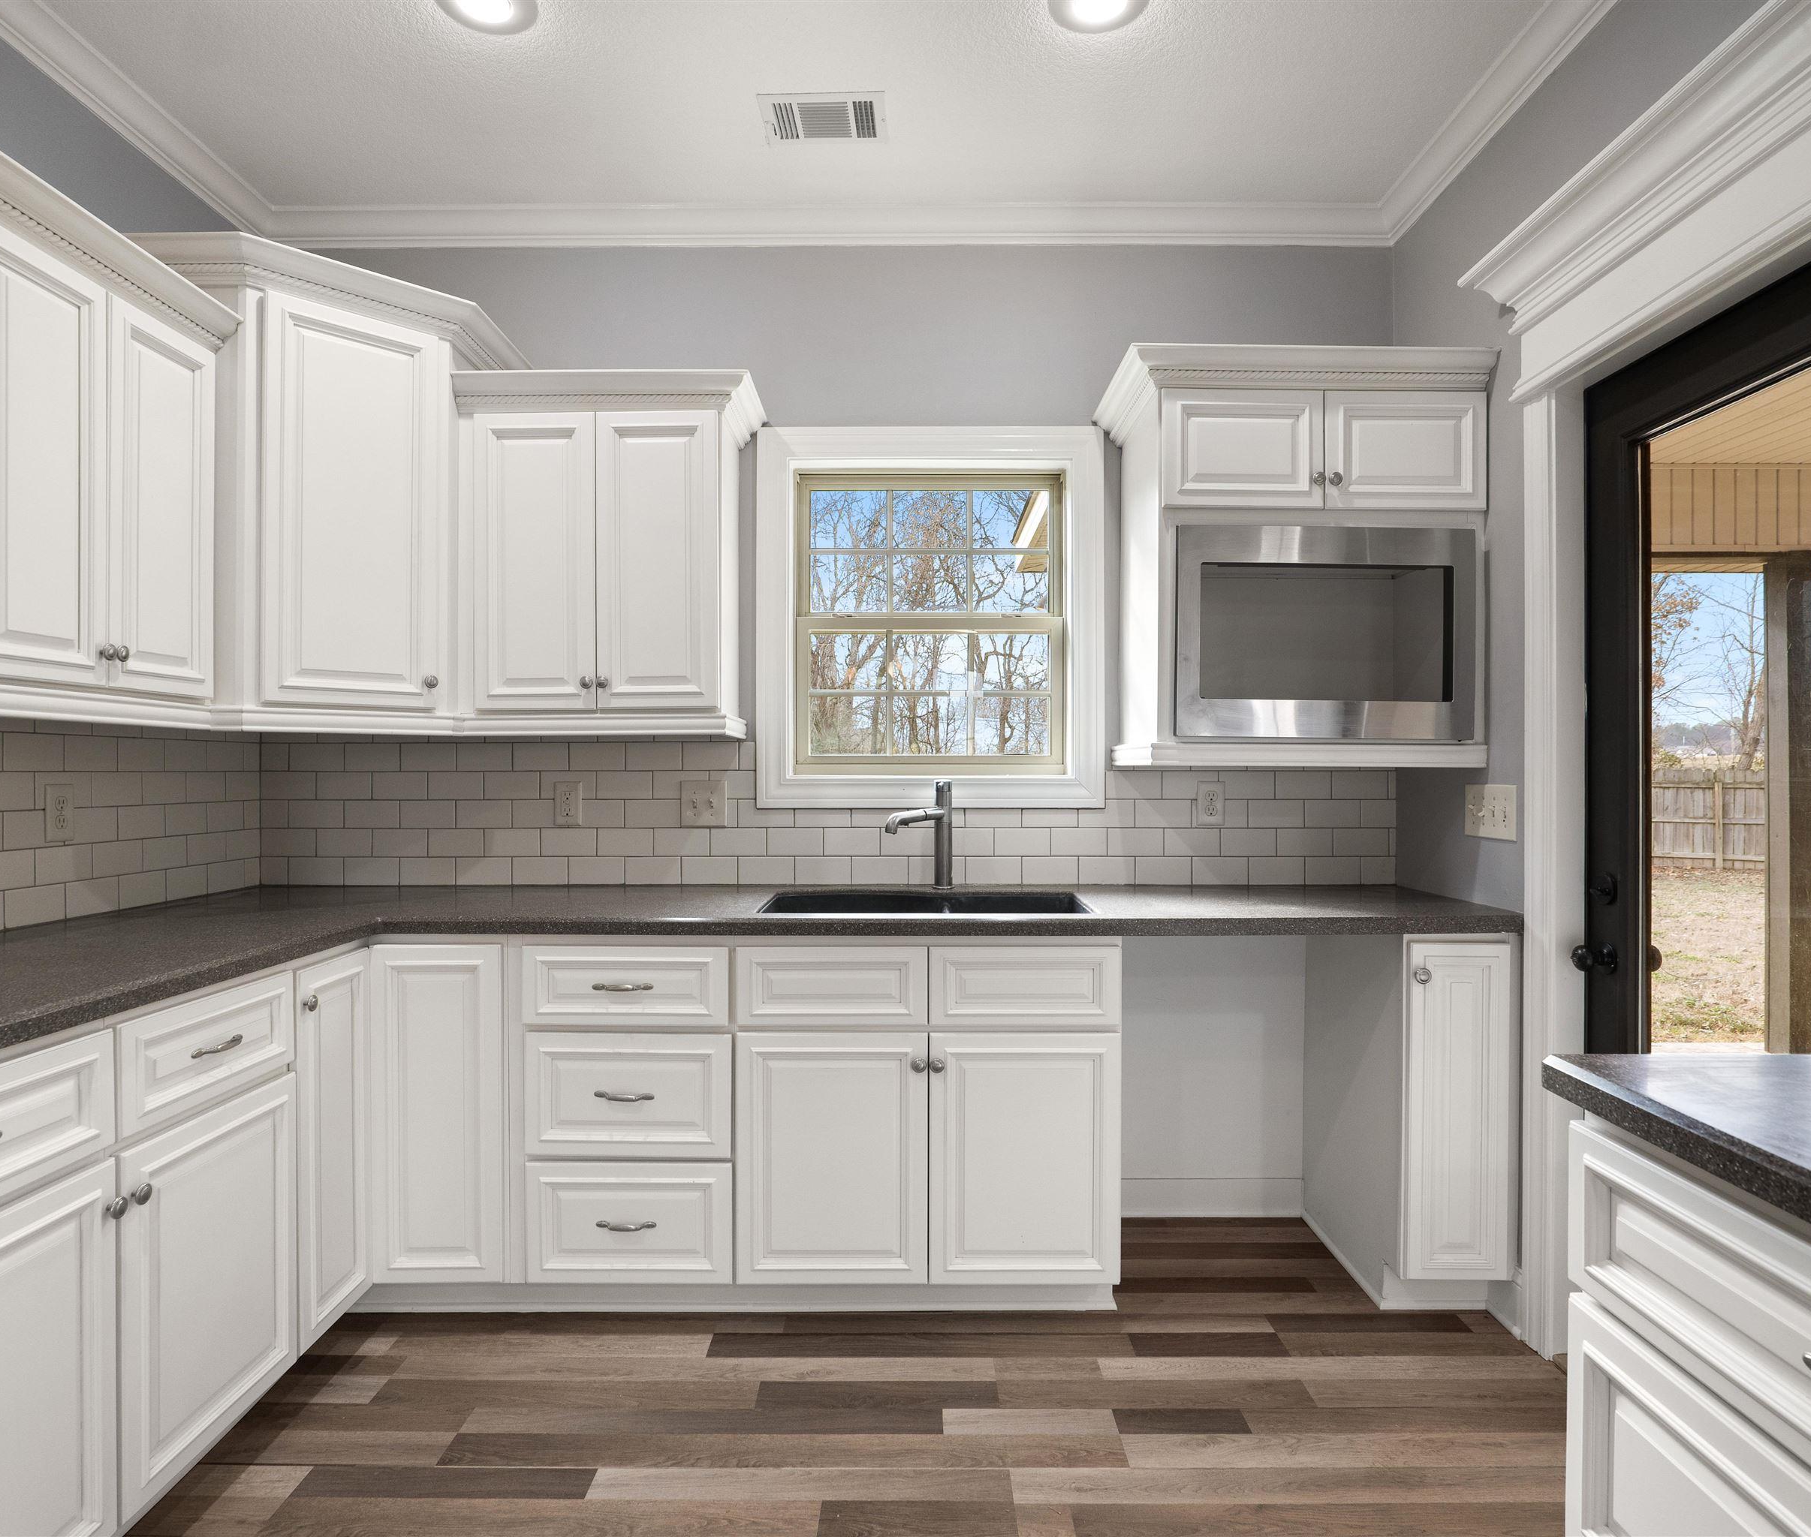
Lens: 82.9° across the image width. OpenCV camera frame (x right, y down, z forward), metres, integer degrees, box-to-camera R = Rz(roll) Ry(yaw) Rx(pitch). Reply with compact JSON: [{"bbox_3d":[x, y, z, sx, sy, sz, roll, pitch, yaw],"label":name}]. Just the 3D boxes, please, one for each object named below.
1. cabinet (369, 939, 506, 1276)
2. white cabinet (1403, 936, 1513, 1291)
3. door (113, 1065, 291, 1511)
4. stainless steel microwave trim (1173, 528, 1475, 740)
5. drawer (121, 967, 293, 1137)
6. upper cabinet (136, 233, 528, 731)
[{"bbox_3d":[-1.010,0.746,2.223,0.293,0.735,0.028,0,0,0],"label":"cabinet"},{"bbox_3d":[1.216,0.747,2.546,0.251,0.761,0.575,0,0,0],"label":"white cabinet"},{"bbox_3d":[-1.170,0.845,1.727,0.025,0.545,0.437,0,0,0],"label":"door"},{"bbox_3d":[0.963,-0.308,2.363,0.686,0.486,0.042,0,0,0],"label":"stainless steel microwave trim"},{"bbox_3d":[-1.406,0.469,1.730,0.480,0.166,0.435,0,0,0],"label":"drawer"},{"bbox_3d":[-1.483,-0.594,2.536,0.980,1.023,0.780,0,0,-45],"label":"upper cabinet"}]

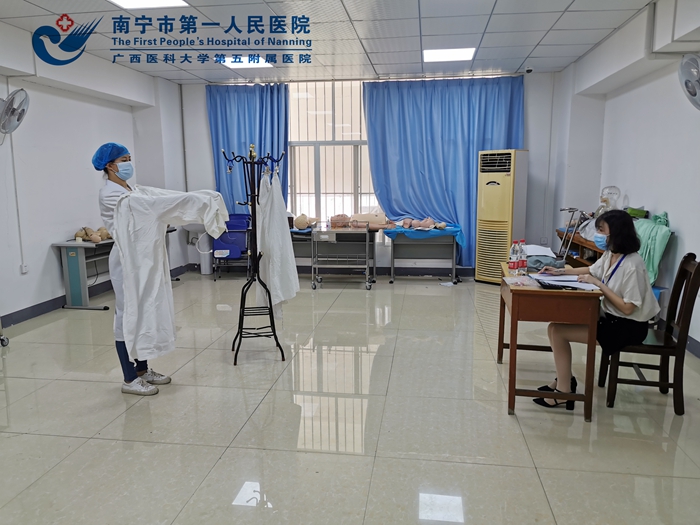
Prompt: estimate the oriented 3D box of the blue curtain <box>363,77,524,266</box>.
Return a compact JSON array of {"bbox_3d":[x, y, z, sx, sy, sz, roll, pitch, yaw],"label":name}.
[{"bbox_3d":[1.272,-1.219,7.601,2.170,2.570,0.180,1,9,8],"label":"blue curtain"}]

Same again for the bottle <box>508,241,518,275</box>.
[{"bbox_3d":[1.115,-0.037,3.709,0.066,0.230,0.066,1,9,8],"label":"bottle"}]

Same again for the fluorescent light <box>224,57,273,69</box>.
[{"bbox_3d":[-1.246,-2.394,6.531,0.600,0.060,0.600,1,9,8],"label":"fluorescent light"}]

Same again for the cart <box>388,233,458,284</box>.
[{"bbox_3d":[1.003,-0.107,7.527,0.970,0.740,0.500,1,9,8],"label":"cart"}]

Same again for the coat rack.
[{"bbox_3d":[-0.762,-0.079,4.329,0.460,1.690,0.460,-2,9,-11],"label":"coat rack"}]

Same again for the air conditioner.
[{"bbox_3d":[2.030,-0.593,7.299,0.528,1.754,0.336,8,12,44],"label":"air conditioner"}]

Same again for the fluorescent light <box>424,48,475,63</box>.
[{"bbox_3d":[1.126,-2.363,6.216,0.600,0.060,0.600,1,9,8],"label":"fluorescent light"}]

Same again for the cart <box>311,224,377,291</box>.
[{"bbox_3d":[-0.082,-0.106,7.212,0.740,0.850,0.510,0,9,5],"label":"cart"}]

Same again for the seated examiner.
[{"bbox_3d":[1.561,0.280,3.469,0.770,1.210,0.500,2,9,18],"label":"seated examiner"}]

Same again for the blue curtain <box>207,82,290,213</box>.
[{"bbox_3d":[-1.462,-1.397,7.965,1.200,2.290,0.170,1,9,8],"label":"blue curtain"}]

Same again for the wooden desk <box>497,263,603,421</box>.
[{"bbox_3d":[1.289,0.475,3.666,0.485,0.770,1.030,2,9,13],"label":"wooden desk"}]

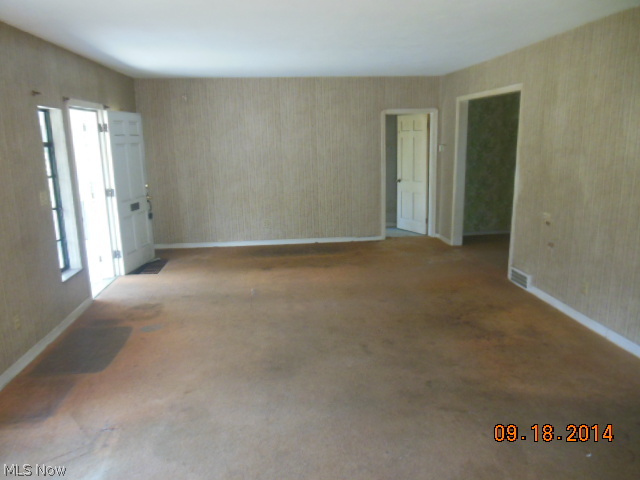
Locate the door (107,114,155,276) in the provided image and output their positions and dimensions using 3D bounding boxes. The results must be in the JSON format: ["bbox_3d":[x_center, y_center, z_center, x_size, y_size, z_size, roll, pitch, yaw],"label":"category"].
[{"bbox_3d":[-2.473,-0.629,6.089,0.045,2.023,0.787,1,13,8],"label":"door"}]

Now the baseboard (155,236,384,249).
[{"bbox_3d":[-0.793,0.036,7.482,3.771,0.085,0.020,-2,13,-6],"label":"baseboard"}]

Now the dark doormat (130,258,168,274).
[{"bbox_3d":[-2.336,0.370,6.300,0.427,0.012,0.727,-2,13,-6],"label":"dark doormat"}]

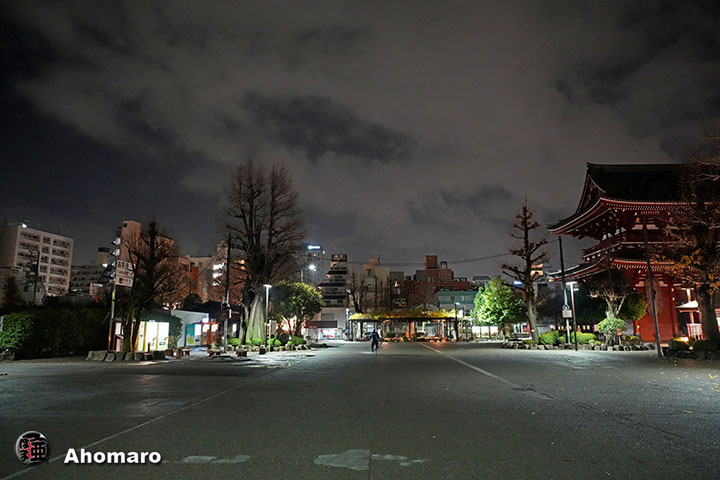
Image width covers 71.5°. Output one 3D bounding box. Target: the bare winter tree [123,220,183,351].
[{"bbox_3d":[-11.855,2.726,28.567,3.500,7.800,3.400,0,-10,0],"label":"bare winter tree"}]

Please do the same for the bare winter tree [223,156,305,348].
[{"bbox_3d":[-8.895,0.909,46.600,7.500,17.800,7.200,0,-10,0],"label":"bare winter tree"}]

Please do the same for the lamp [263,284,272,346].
[{"bbox_3d":[-7.567,6.269,41.037,0.750,5.120,0.700,0,-10,0],"label":"lamp"}]

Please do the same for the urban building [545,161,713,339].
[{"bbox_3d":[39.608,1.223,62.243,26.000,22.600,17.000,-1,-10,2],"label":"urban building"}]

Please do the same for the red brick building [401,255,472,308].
[{"bbox_3d":[20.379,15.491,138.110,17.970,21.610,15.000,0,-10,3],"label":"red brick building"}]

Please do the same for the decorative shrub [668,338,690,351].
[{"bbox_3d":[18.738,6.141,29.354,1.350,0.780,1.250,0,-10,0],"label":"decorative shrub"}]

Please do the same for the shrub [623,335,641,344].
[{"bbox_3d":[21.713,8.008,39.913,1.400,0.900,1.200,0,-10,0],"label":"shrub"}]

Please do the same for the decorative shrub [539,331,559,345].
[{"bbox_3d":[15.549,8.033,41.211,1.700,1.200,1.600,0,-10,0],"label":"decorative shrub"}]

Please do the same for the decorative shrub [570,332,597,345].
[{"bbox_3d":[17.564,7.796,39.240,2.000,1.120,1.600,0,-10,0],"label":"decorative shrub"}]

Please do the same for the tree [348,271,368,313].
[{"bbox_3d":[-0.220,9.594,73.459,3.000,10.200,2.900,0,-10,0],"label":"tree"}]

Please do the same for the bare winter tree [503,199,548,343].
[{"bbox_3d":[14.416,2.582,43.728,4.100,12.900,4.000,0,-10,0],"label":"bare winter tree"}]

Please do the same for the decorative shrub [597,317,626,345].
[{"bbox_3d":[19.866,7.245,39.339,2.250,2.200,2.100,0,-10,0],"label":"decorative shrub"}]

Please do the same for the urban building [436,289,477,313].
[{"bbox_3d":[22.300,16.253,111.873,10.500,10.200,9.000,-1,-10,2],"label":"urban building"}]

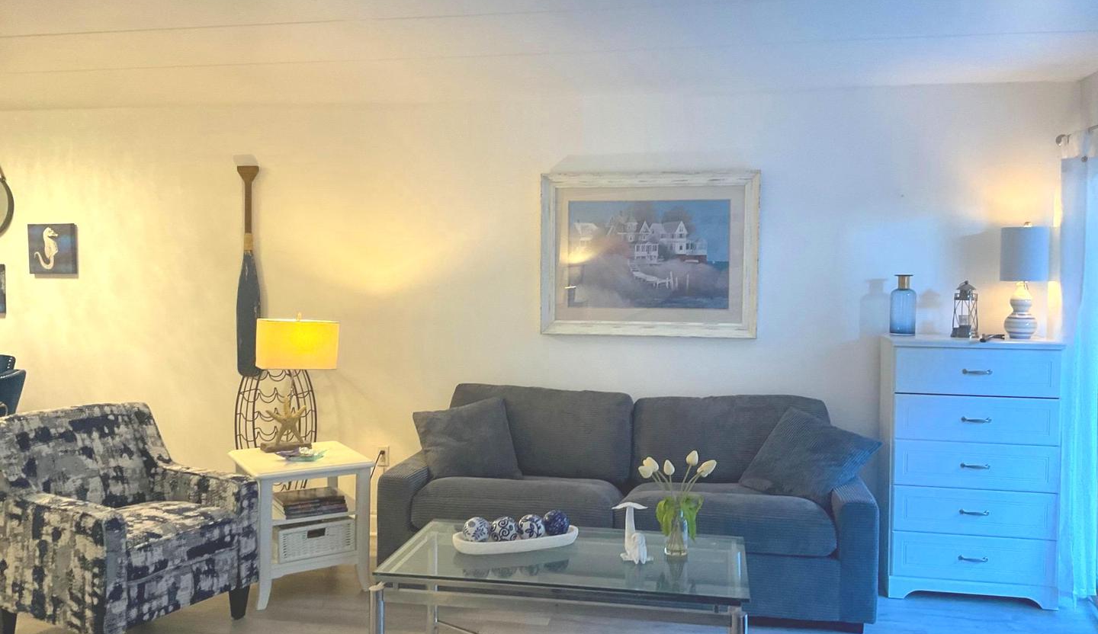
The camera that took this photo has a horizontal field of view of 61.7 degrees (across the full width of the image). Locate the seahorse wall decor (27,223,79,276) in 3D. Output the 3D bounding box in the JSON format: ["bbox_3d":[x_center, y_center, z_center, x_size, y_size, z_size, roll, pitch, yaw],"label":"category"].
[{"bbox_3d":[-2.985,-0.407,5.535,0.295,0.297,0.037,1,3,11],"label":"seahorse wall decor"}]

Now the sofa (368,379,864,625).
[{"bbox_3d":[0.369,0.826,4.391,2.151,0.929,0.930,1,2,10],"label":"sofa"}]

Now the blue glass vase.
[{"bbox_3d":[1.708,-0.056,4.440,0.126,0.294,0.126,1,2,10],"label":"blue glass vase"}]

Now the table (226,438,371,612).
[{"bbox_3d":[-1.206,0.976,4.441,0.550,0.603,0.607,-1,3,-30],"label":"table"}]

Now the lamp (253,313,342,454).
[{"bbox_3d":[-1.268,0.333,4.639,0.389,0.667,0.222,-1,3,-25],"label":"lamp"}]

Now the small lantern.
[{"bbox_3d":[1.994,-0.035,4.414,0.126,0.277,0.126,1,3,11],"label":"small lantern"}]

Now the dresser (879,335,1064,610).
[{"bbox_3d":[1.970,0.704,4.369,0.729,1.197,0.414,1,2,10],"label":"dresser"}]

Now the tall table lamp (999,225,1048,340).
[{"bbox_3d":[2.227,-0.166,4.318,0.232,0.549,0.232,1,2,10],"label":"tall table lamp"}]

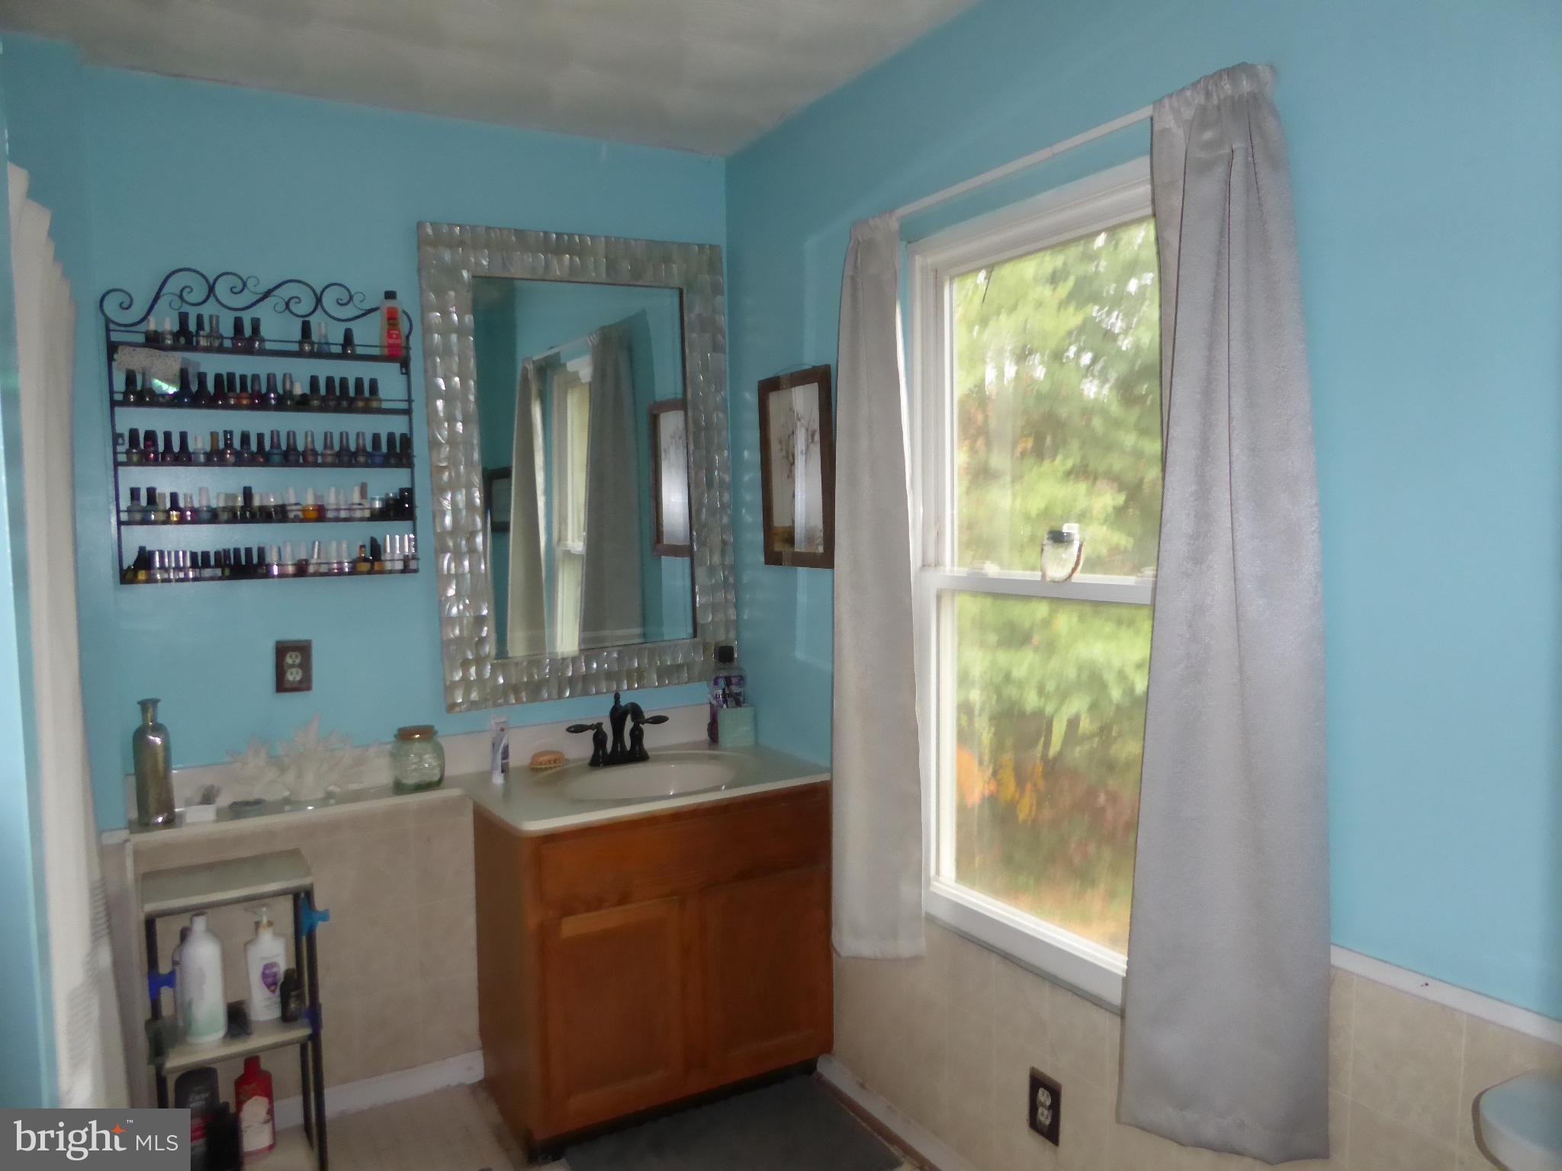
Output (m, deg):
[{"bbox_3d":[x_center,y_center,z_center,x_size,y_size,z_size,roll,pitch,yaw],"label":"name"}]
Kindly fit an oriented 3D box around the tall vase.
[{"bbox_3d":[-1.363,0.383,2.363,0.082,0.277,0.082,-4,4,-30],"label":"tall vase"}]

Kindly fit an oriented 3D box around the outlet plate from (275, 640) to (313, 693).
[{"bbox_3d":[-1.140,0.190,2.537,0.076,0.120,0.010,-4,4,-30],"label":"outlet plate"}]

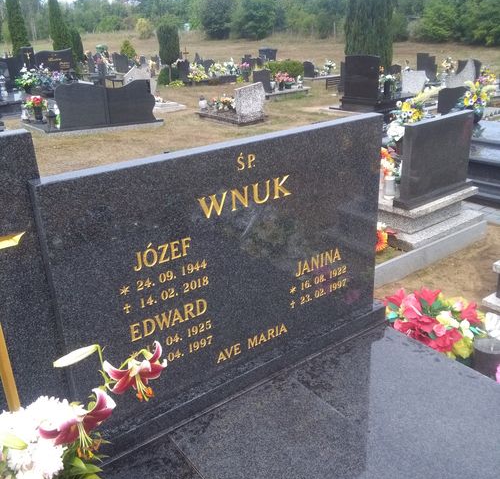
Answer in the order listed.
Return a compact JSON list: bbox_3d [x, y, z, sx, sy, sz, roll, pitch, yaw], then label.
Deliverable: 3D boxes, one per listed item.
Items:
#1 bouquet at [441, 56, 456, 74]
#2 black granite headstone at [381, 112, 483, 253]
[{"bbox_3d":[4.344,-3.752,11.669,0.346,0.372,0.312,5,24,19],"label":"bouquet"},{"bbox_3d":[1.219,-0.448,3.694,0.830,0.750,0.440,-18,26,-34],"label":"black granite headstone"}]

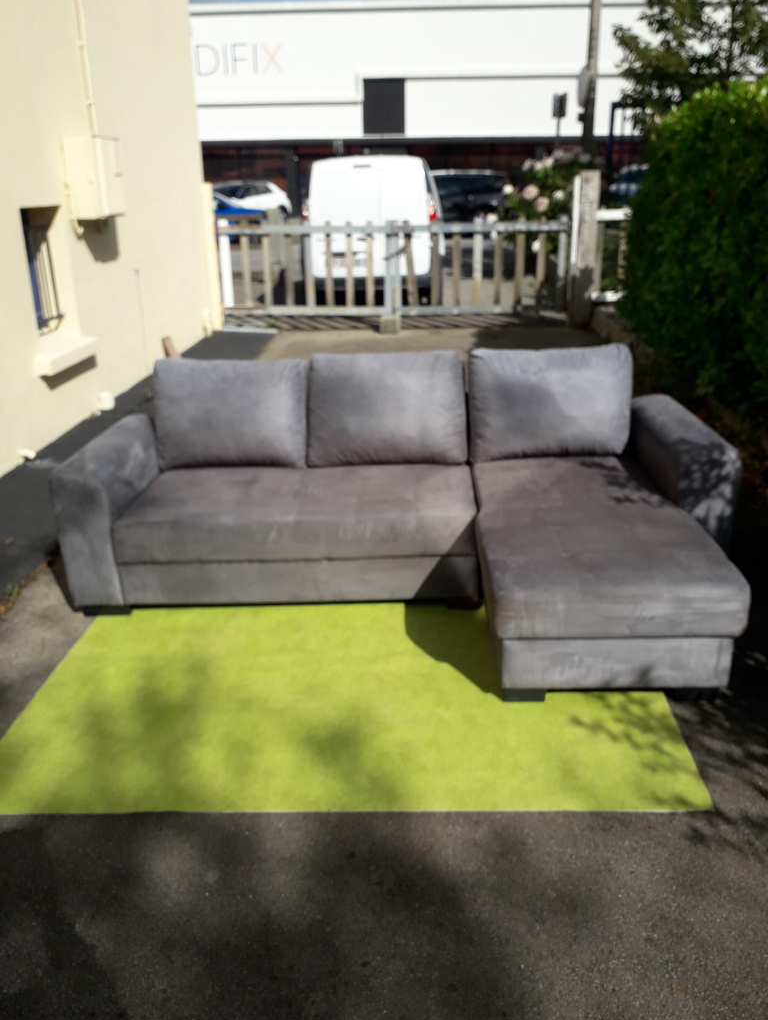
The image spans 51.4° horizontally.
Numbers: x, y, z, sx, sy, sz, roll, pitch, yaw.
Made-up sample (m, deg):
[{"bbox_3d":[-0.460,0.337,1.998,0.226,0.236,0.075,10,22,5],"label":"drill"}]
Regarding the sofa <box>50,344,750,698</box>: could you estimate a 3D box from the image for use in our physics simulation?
[{"bbox_3d":[0.069,-0.069,3.091,2.510,0.850,1.600,0,23,1],"label":"sofa"}]

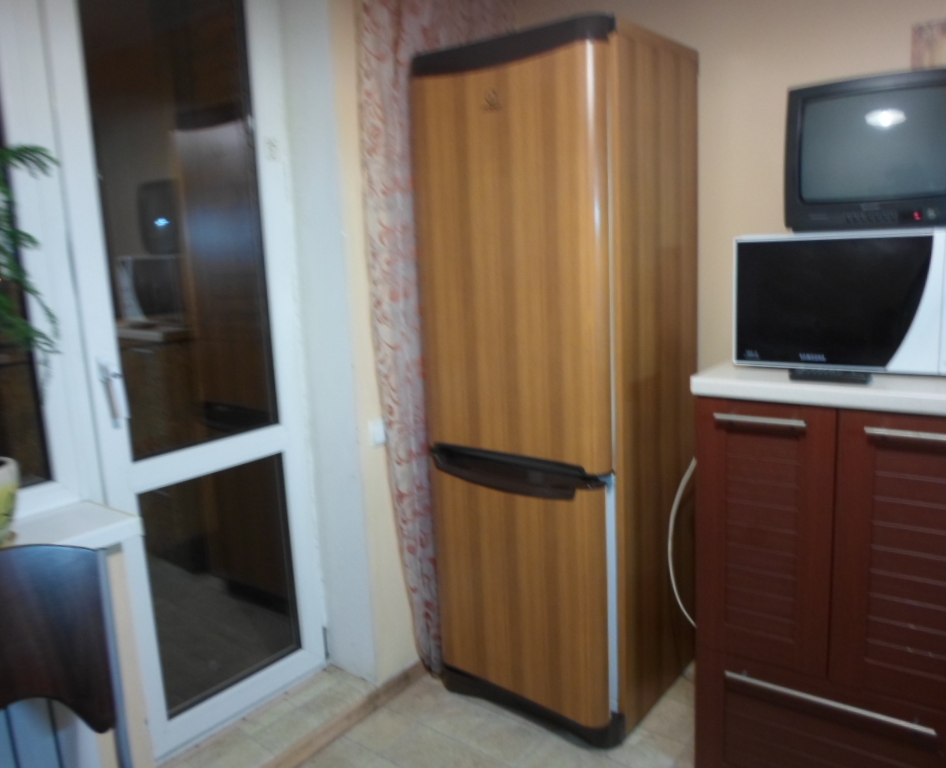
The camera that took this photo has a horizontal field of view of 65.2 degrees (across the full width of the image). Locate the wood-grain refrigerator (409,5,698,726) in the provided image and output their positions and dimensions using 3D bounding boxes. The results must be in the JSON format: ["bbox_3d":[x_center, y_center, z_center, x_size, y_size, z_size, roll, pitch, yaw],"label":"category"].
[{"bbox_3d":[0.258,0.010,2.189,0.605,1.845,0.595,6,14,40],"label":"wood-grain refrigerator"}]

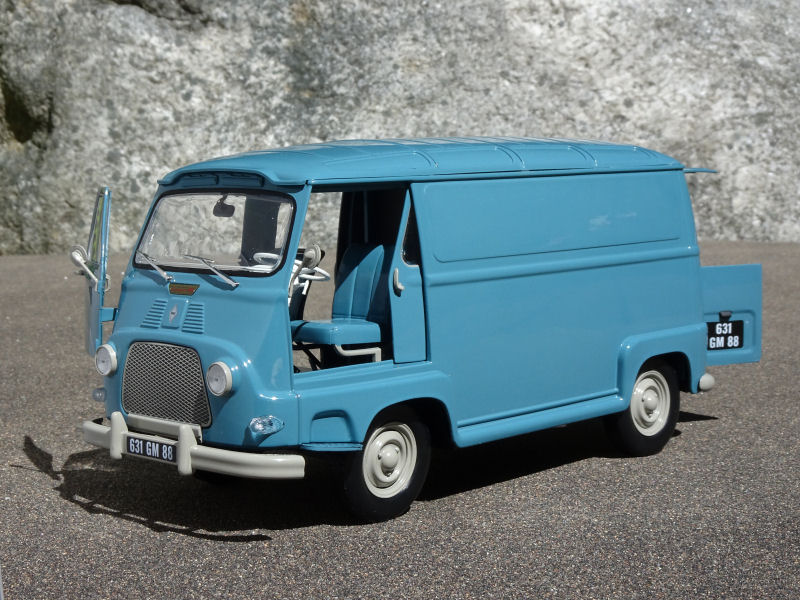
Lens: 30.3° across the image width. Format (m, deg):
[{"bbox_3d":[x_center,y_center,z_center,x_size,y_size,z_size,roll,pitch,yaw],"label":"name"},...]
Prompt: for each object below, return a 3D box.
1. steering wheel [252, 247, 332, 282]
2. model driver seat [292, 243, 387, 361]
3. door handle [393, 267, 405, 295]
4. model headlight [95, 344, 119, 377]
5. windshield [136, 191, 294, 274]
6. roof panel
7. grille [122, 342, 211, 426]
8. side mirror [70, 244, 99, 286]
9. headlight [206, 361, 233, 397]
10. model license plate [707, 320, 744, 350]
[{"bbox_3d":[-0.031,-0.010,0.430,0.023,0.003,0.023,13,-8,2],"label":"steering wheel"},{"bbox_3d":[-0.019,0.002,0.443,0.021,0.036,0.026,5,8,45],"label":"model driver seat"},{"bbox_3d":[-0.001,-0.006,0.430,0.003,0.007,0.004,5,8,45],"label":"door handle"},{"bbox_3d":[-0.088,0.019,0.445,0.009,0.009,0.004,5,8,45],"label":"model headlight"},{"bbox_3d":[-0.056,-0.020,0.436,0.070,0.026,0.005,5,-12,45],"label":"windshield"},{"bbox_3d":[0.009,-0.047,0.498,0.082,0.015,0.179,5,8,45],"label":"roof panel"},{"bbox_3d":[-0.068,0.024,0.427,0.044,0.023,0.004,5,8,45],"label":"grille"},{"bbox_3d":[-0.100,-0.011,0.469,0.009,0.014,0.005,-2,6,-11],"label":"side mirror"},{"bbox_3d":[-0.049,0.022,0.406,0.009,0.009,0.004,5,8,45],"label":"headlight"},{"bbox_3d":[0.119,0.013,0.541,0.016,0.010,0.001,-3,6,-23],"label":"model license plate"}]

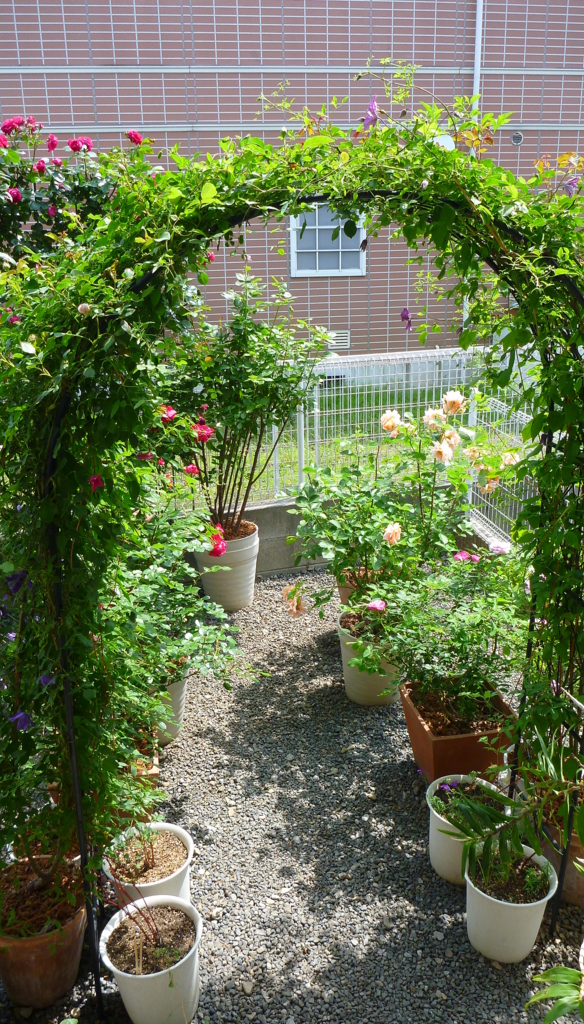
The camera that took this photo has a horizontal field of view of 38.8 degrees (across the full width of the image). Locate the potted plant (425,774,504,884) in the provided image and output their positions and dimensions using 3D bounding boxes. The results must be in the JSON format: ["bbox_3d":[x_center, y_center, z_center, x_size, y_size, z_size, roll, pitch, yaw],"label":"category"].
[{"bbox_3d":[0.535,0.968,2.527,0.246,0.240,0.246,-1,17,0],"label":"potted plant"}]

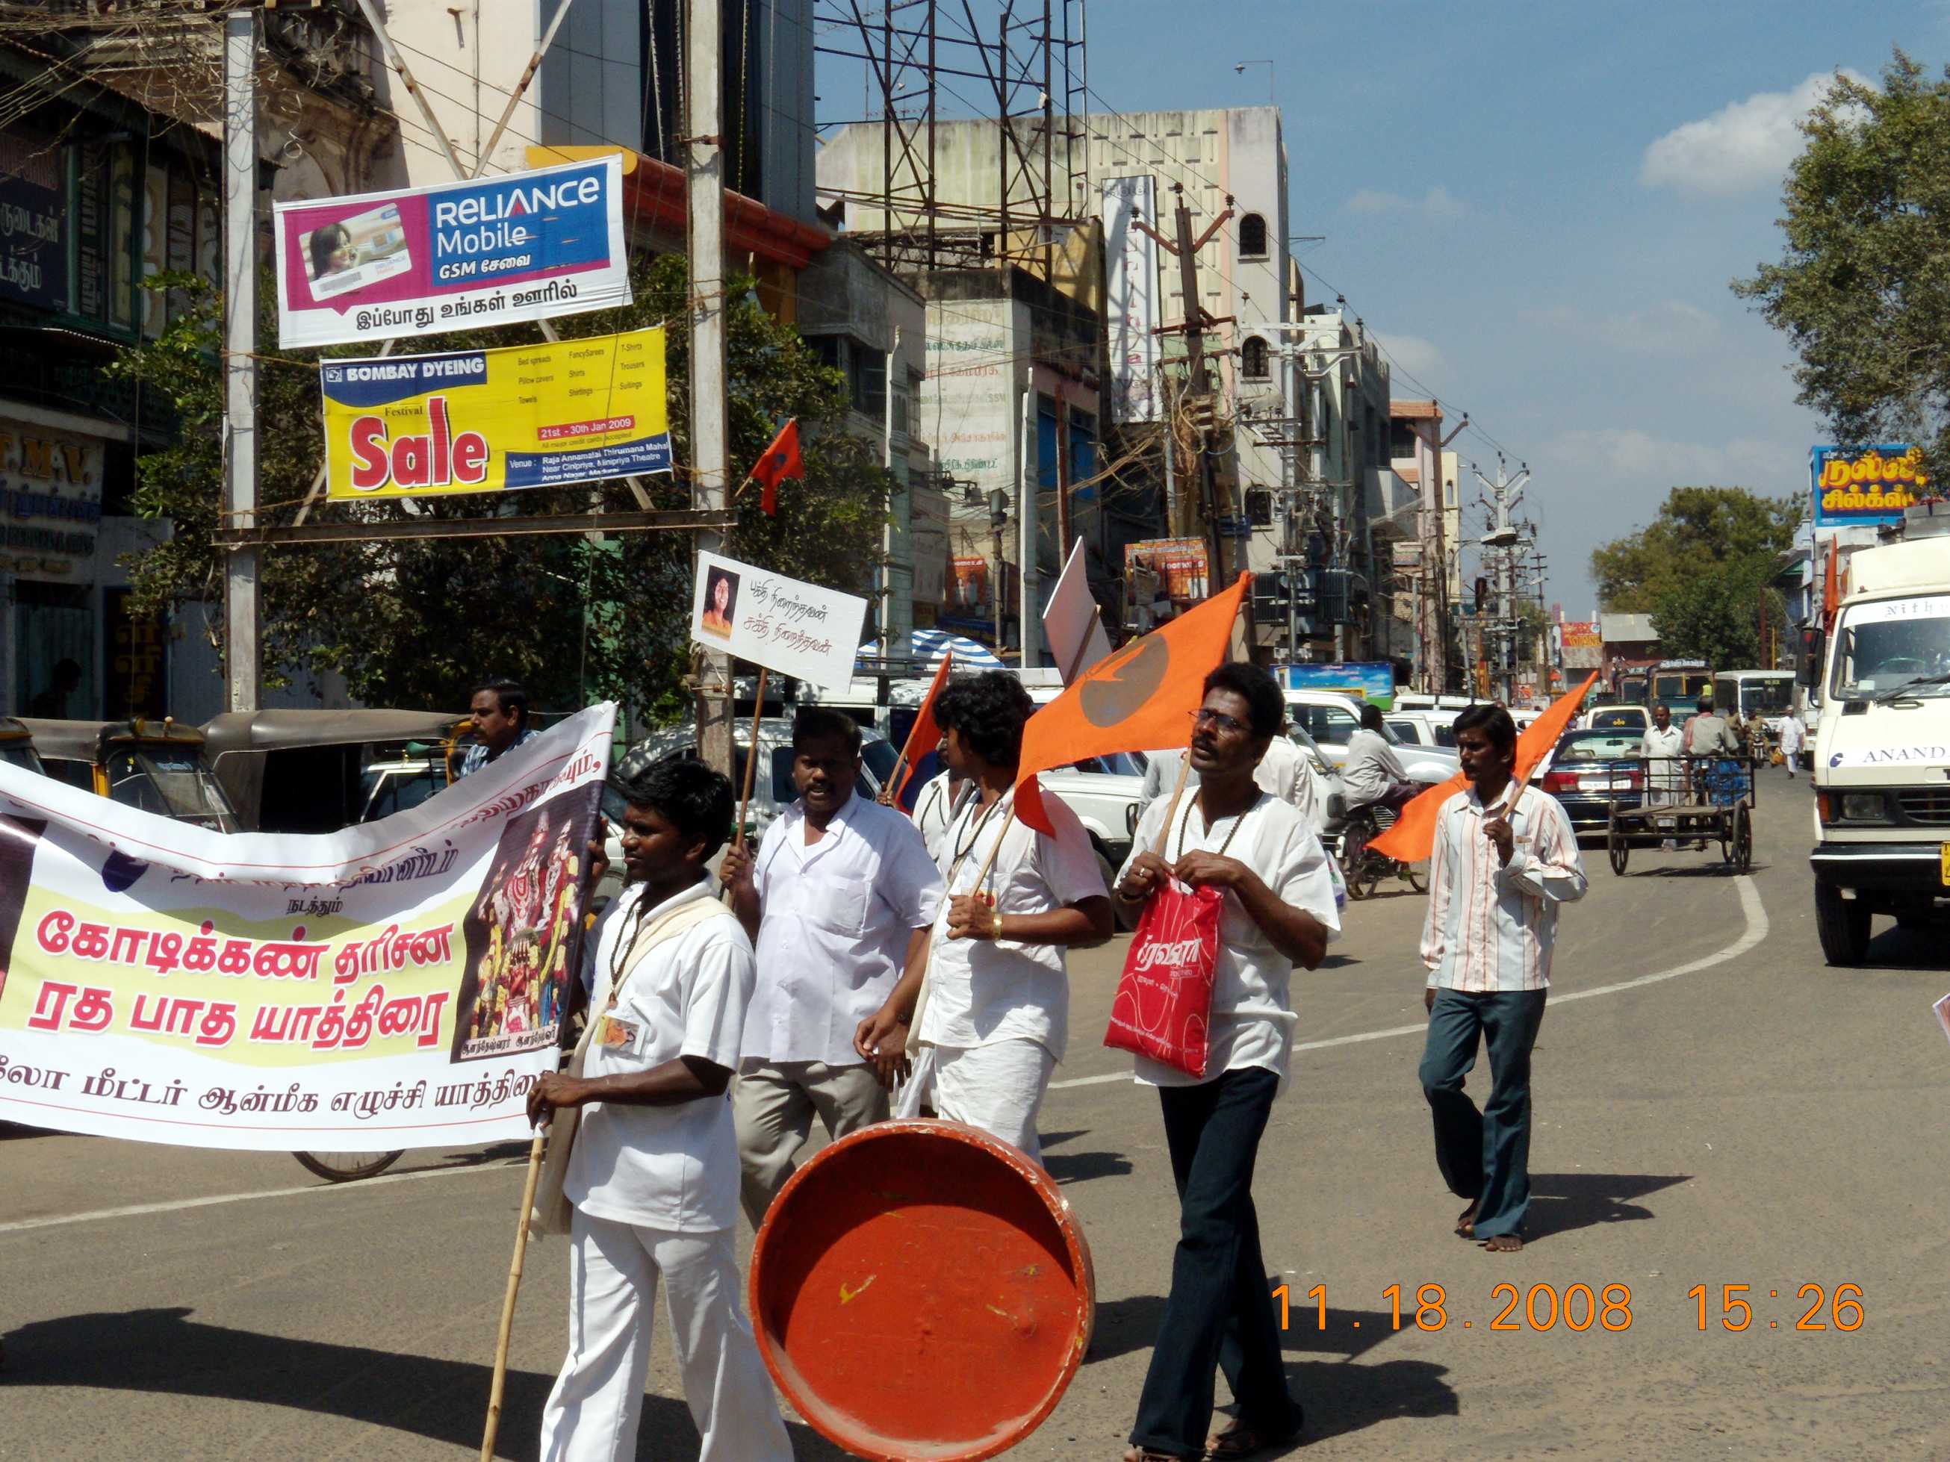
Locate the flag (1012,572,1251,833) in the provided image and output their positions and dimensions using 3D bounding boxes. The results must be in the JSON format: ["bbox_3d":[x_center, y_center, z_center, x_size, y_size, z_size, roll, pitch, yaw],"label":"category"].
[{"bbox_3d":[0.340,-0.061,6.100,0.520,0.570,0.220,0,0,9],"label":"flag"}]

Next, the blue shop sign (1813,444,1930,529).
[{"bbox_3d":[23.852,-6.511,75.000,3.200,2.250,0.300,0,0,14],"label":"blue shop sign"}]

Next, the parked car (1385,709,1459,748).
[{"bbox_3d":[6.606,0.509,42.007,4.200,1.570,1.650,0,0,16],"label":"parked car"}]

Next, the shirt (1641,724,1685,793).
[{"bbox_3d":[7.814,0.320,32.000,0.500,0.780,0.300,0,0,16],"label":"shirt"}]

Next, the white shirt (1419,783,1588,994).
[{"bbox_3d":[1.580,0.471,8.420,0.500,0.640,0.320,0,0,25],"label":"white shirt"}]

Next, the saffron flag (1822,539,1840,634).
[{"bbox_3d":[5.770,-0.987,19.000,0.150,0.630,0.200,0,0,18],"label":"saffron flag"}]

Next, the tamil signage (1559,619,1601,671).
[{"bbox_3d":[26.229,-3.728,122.000,1.850,2.100,0.200,0,0,12],"label":"tamil signage"}]

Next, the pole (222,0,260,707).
[{"bbox_3d":[-5.052,-1.720,19.524,0.210,6.549,0.210,0,0,16],"label":"pole"}]

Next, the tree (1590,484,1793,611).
[{"bbox_3d":[38.334,-6.449,150.000,11.500,13.310,10.500,0,0,14],"label":"tree"}]

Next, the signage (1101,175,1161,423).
[{"bbox_3d":[2.384,-6.593,43.000,0.880,3.800,0.220,0,0,14],"label":"signage"}]

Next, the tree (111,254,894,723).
[{"bbox_3d":[-3.745,-1.147,22.520,6.243,5.337,5.300,0,0,0],"label":"tree"}]

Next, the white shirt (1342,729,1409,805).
[{"bbox_3d":[3.478,0.311,24.500,0.470,0.650,0.530,0,1,42],"label":"white shirt"}]

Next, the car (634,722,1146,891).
[{"bbox_3d":[-0.946,0.695,22.000,4.200,1.520,1.680,0,0,18],"label":"car"}]

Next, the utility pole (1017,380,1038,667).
[{"bbox_3d":[0.600,-1.220,31.020,0.200,5.289,0.200,0,0,16],"label":"utility pole"}]

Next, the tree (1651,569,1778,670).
[{"bbox_3d":[31.511,-3.185,120.000,5.700,7.320,5.500,0,0,14],"label":"tree"}]

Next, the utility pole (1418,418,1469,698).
[{"bbox_3d":[9.480,-2.681,57.029,1.100,7.680,0.350,0,0,16],"label":"utility pole"}]

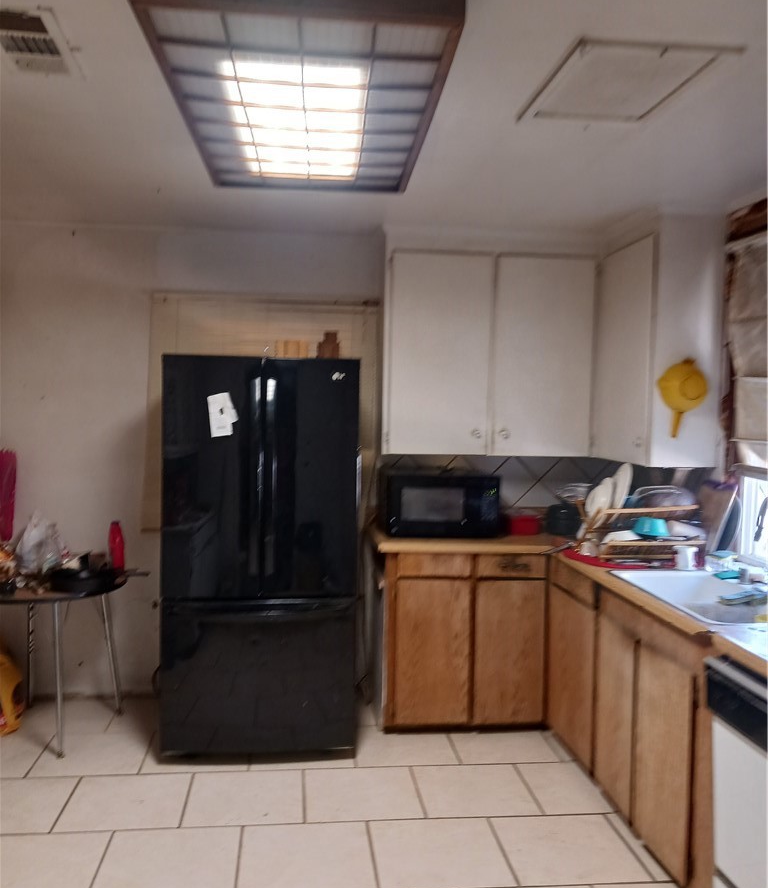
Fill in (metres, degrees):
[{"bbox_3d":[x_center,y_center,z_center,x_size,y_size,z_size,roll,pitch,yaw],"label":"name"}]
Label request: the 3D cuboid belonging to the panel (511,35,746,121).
[{"bbox_3d":[0.669,-1.025,2.282,0.410,0.022,0.560,1,2,-6],"label":"panel"}]

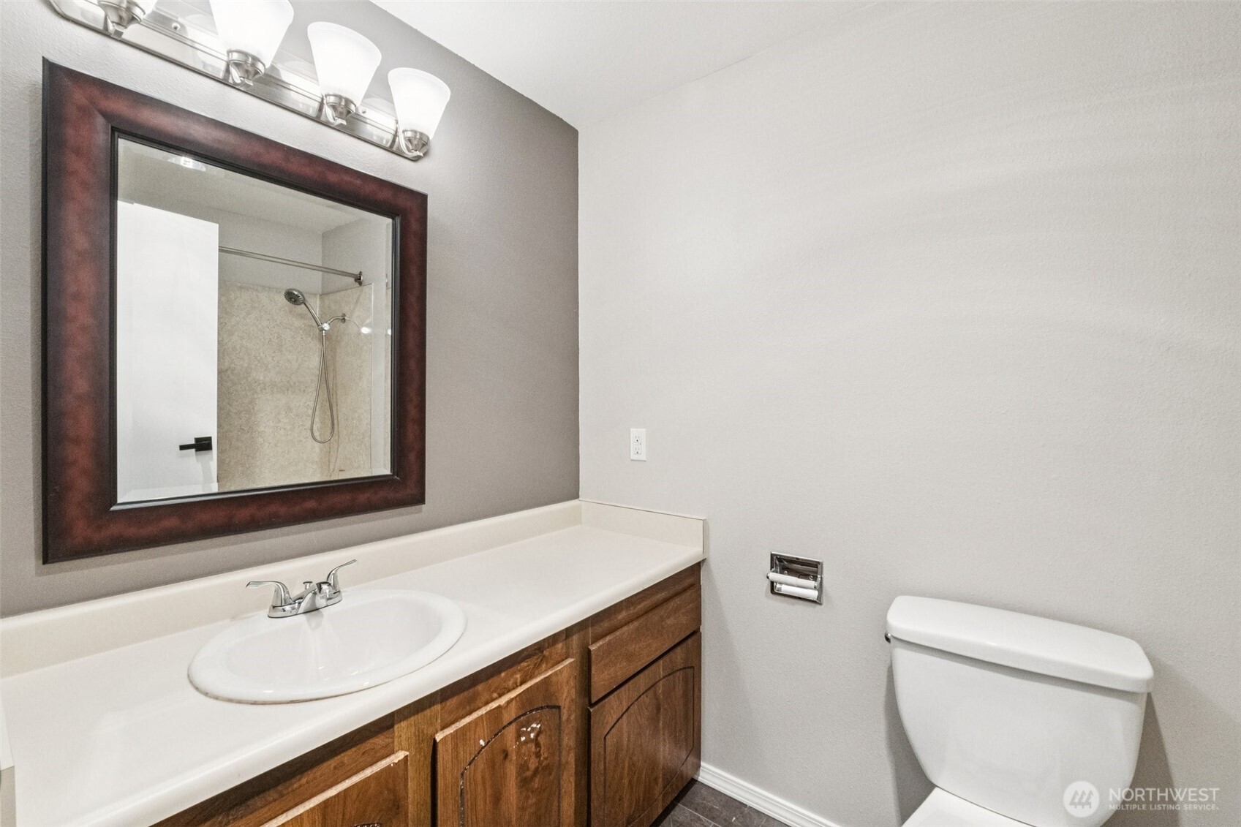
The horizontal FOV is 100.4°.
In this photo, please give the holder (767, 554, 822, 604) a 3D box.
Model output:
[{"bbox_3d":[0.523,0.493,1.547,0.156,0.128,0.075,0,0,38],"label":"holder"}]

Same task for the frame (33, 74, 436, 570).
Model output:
[{"bbox_3d":[-0.821,-0.187,1.240,0.035,0.912,0.757,0,0,38],"label":"frame"}]

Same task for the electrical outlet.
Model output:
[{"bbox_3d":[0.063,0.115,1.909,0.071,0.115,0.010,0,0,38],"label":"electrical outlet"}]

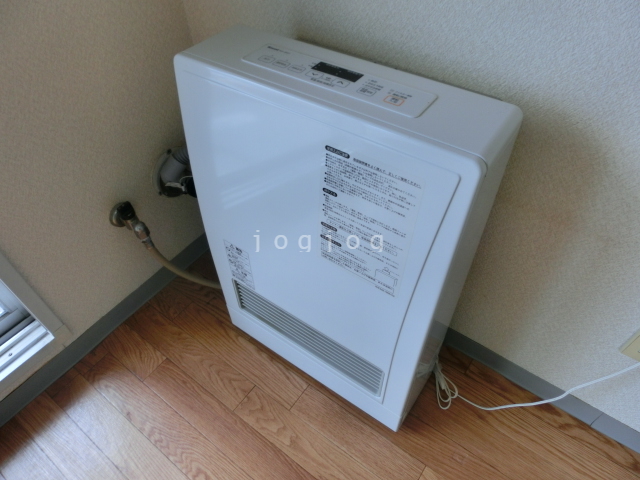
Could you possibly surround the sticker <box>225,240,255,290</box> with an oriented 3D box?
[{"bbox_3d":[-0.165,0.054,0.922,0.066,0.110,0.003,27,49,24],"label":"sticker"}]

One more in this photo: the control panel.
[{"bbox_3d":[0.017,-0.225,0.614,0.286,0.010,0.070,27,49,24],"label":"control panel"}]

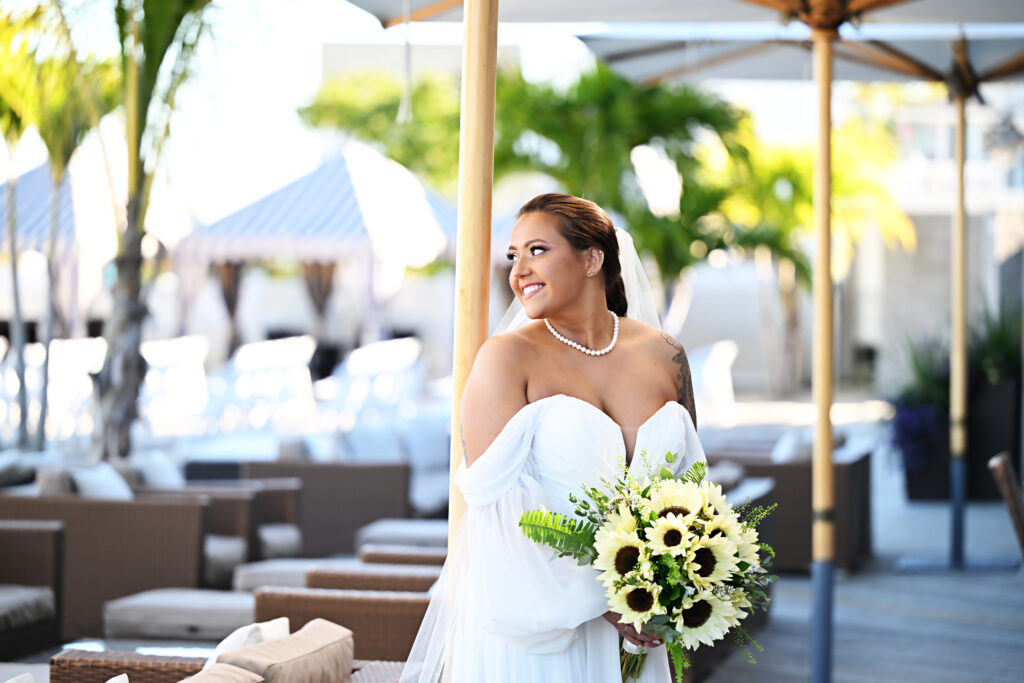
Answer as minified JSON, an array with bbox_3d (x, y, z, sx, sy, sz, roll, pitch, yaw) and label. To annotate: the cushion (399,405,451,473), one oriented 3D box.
[{"bbox_3d":[-0.423,0.500,17.724,0.150,0.400,0.450,-20,-3,13],"label":"cushion"}]

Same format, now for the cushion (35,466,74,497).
[{"bbox_3d":[-1.798,0.678,13.778,0.130,0.340,0.400,-18,-2,13],"label":"cushion"}]

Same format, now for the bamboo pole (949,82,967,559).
[{"bbox_3d":[2.155,-0.061,16.457,0.066,2.300,0.066,0,2,13],"label":"bamboo pole"}]

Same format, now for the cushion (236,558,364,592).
[{"bbox_3d":[-0.613,0.864,12.447,0.660,0.120,0.570,0,2,13],"label":"cushion"}]

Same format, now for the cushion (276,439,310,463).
[{"bbox_3d":[-0.978,0.611,15.927,0.130,0.340,0.400,-18,-2,13],"label":"cushion"}]

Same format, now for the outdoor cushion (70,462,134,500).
[{"bbox_3d":[-1.657,0.668,13.777,0.130,0.360,0.420,-32,-5,12],"label":"outdoor cushion"}]

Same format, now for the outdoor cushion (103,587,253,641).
[{"bbox_3d":[-0.926,0.903,11.189,0.660,0.120,0.570,0,2,13],"label":"outdoor cushion"}]

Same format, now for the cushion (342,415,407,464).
[{"bbox_3d":[-0.679,0.546,17.225,0.150,0.400,0.450,-20,-3,13],"label":"cushion"}]

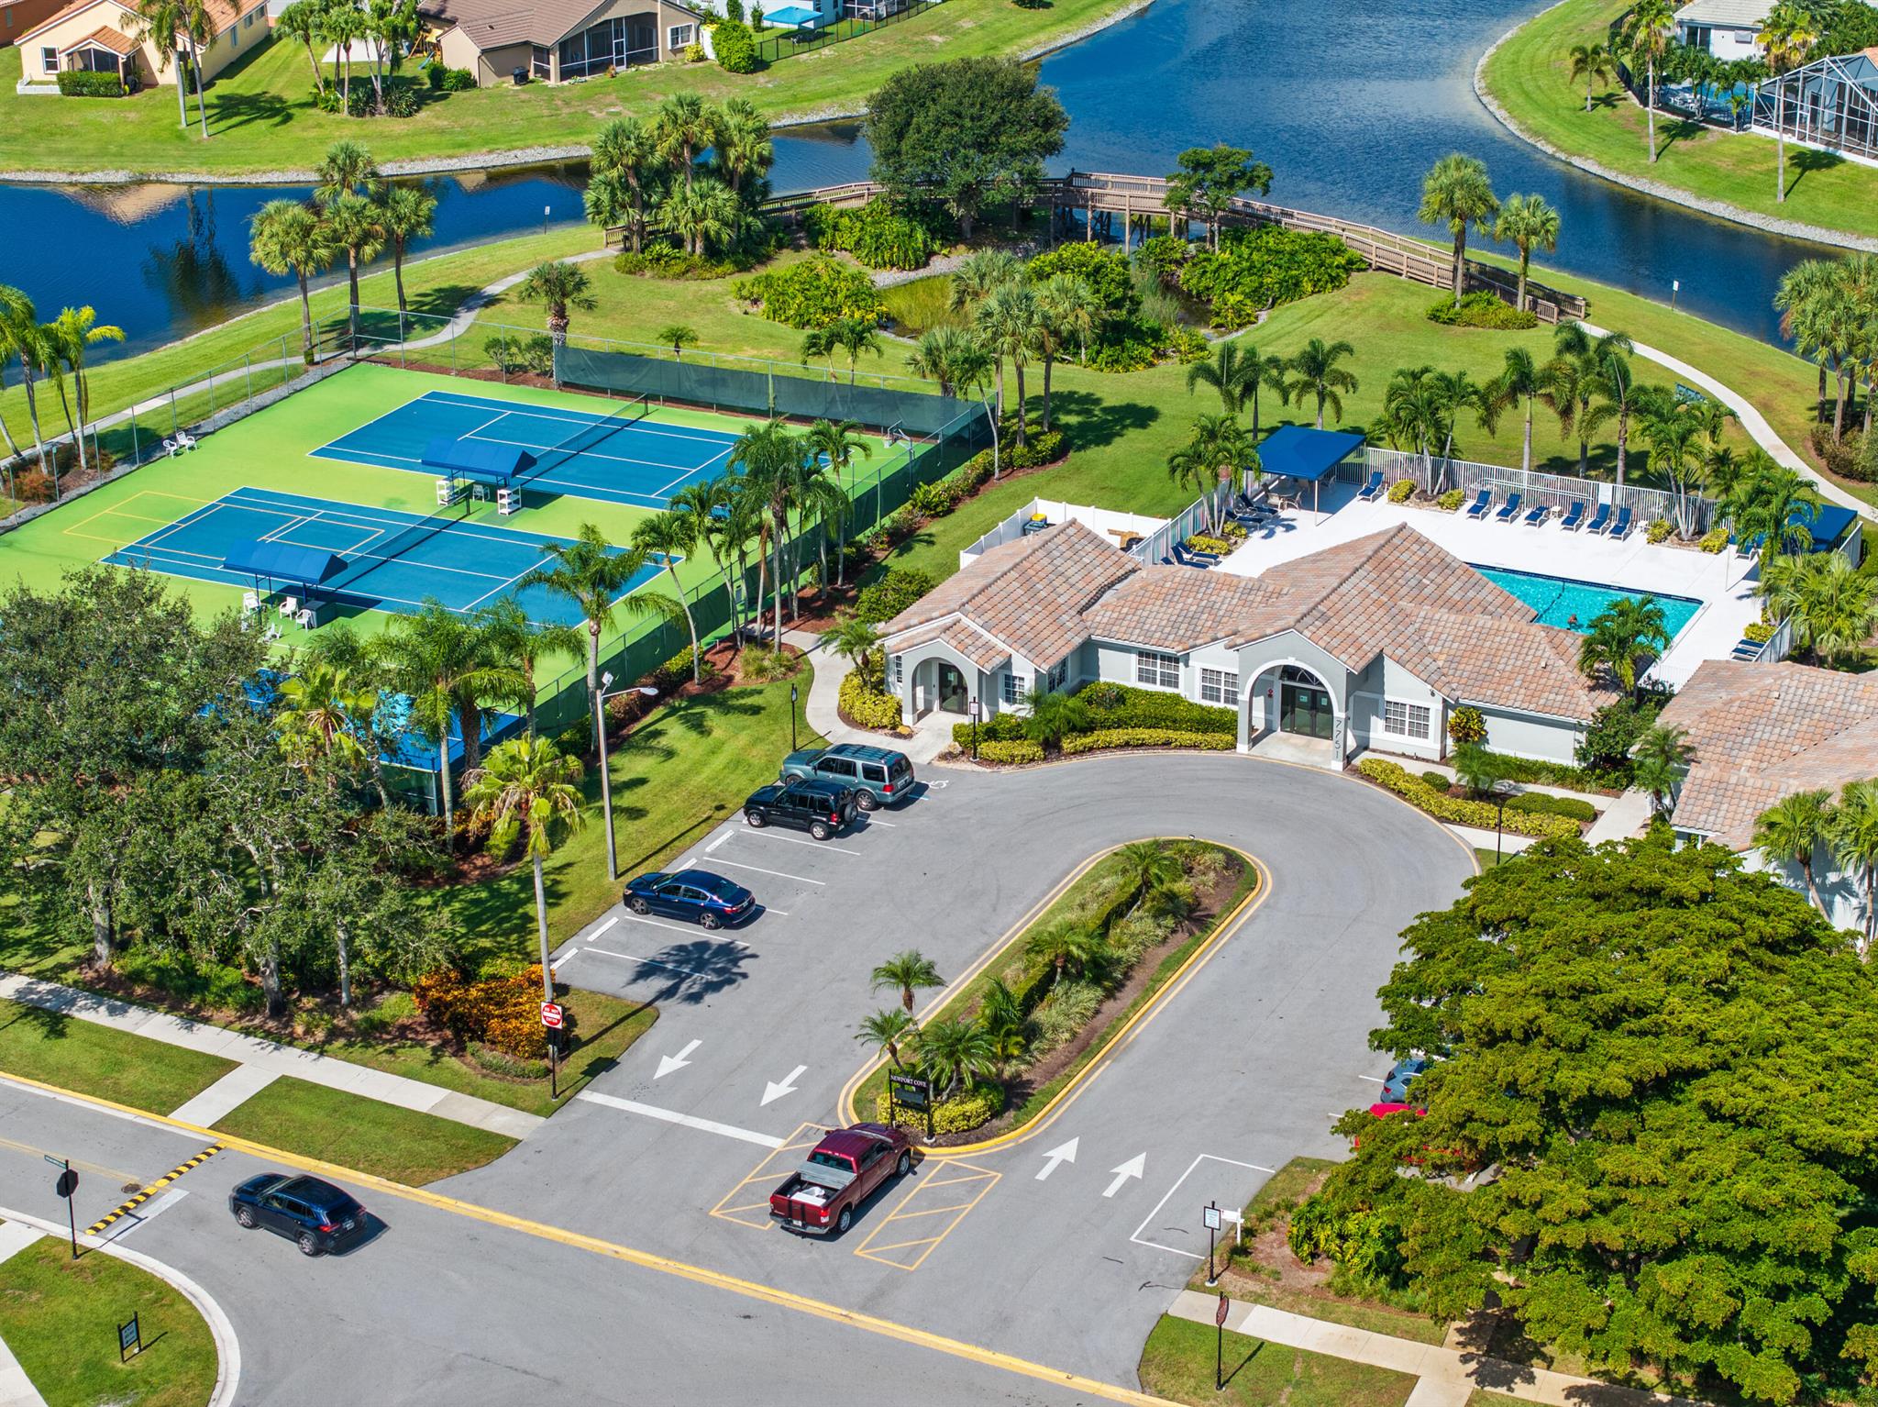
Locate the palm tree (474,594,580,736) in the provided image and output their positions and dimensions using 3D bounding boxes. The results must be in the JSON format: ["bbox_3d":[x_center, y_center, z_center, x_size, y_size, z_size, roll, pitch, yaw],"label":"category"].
[{"bbox_3d":[-15.285,-0.293,143.063,4.000,7.890,4.000,-1,22,0],"label":"palm tree"}]

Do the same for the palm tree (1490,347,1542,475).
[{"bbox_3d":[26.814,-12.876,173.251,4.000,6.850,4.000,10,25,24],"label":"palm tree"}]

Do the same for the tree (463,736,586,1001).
[{"bbox_3d":[-13.096,6.431,121.666,4.000,11.200,4.000,-3,23,-6],"label":"tree"}]

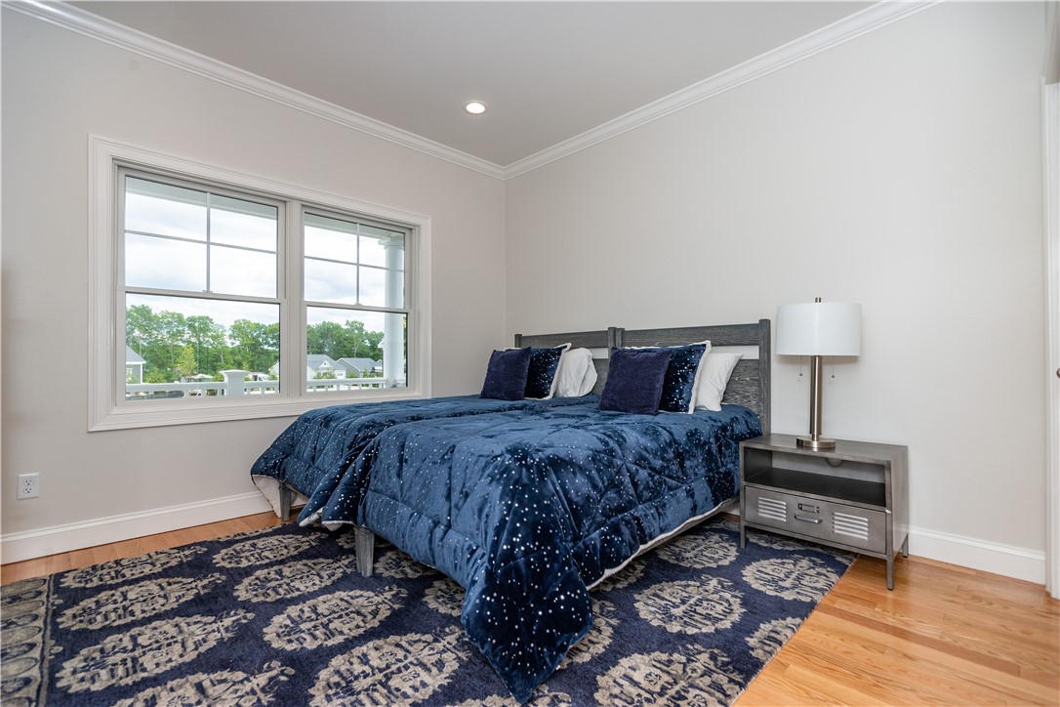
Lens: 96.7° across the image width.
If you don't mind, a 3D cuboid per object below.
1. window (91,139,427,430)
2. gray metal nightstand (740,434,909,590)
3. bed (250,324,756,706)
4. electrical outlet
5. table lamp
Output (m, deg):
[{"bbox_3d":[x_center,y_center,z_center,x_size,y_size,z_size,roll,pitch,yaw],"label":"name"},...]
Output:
[{"bbox_3d":[-1.555,-0.358,3.158,2.046,1.540,0.100,1,-1,-44],"label":"window"},{"bbox_3d":[1.444,0.716,2.326,0.460,0.532,0.609,1,-1,-44],"label":"gray metal nightstand"},{"bbox_3d":[-0.106,0.401,2.775,2.072,1.184,2.273,1,-1,-44],"label":"bed"},{"bbox_3d":[-2.413,0.640,2.268,0.072,0.117,0.012,1,-1,-44],"label":"electrical outlet"},{"bbox_3d":[1.407,0.089,2.298,0.413,0.722,0.413,1,-1,-44],"label":"table lamp"}]

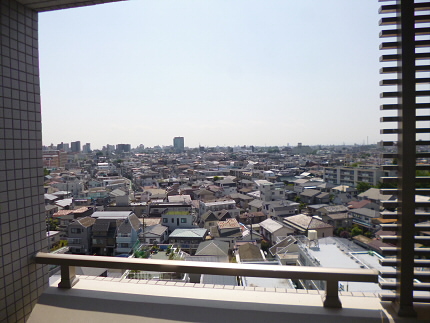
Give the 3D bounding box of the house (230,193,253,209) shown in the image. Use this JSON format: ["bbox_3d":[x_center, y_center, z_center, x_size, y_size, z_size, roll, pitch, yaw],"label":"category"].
[{"bbox_3d":[11.500,17.320,127.950,8.200,7.400,7.800,-1,3,-21],"label":"house"}]

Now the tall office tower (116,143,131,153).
[{"bbox_3d":[-260.730,-30.860,849.490,38.000,36.000,20.000,-1,3,-15],"label":"tall office tower"}]

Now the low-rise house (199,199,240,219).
[{"bbox_3d":[1.106,18.105,112.159,13.000,6.600,8.500,-2,3,-22],"label":"low-rise house"}]

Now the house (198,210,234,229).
[{"bbox_3d":[0.402,18.868,89.445,8.800,8.200,6.800,-1,3,-8],"label":"house"}]

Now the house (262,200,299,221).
[{"bbox_3d":[24.200,18.340,110.480,10.800,7.000,8.000,-1,3,-23],"label":"house"}]

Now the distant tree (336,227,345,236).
[{"bbox_3d":[35.378,19.989,83.913,2.400,4.000,2.400,-1,2,0],"label":"distant tree"}]

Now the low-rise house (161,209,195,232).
[{"bbox_3d":[-10.898,18.990,90.744,9.000,8.200,7.200,-1,3,1],"label":"low-rise house"}]

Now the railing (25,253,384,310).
[{"bbox_3d":[-0.101,0.545,1.407,1.594,0.146,0.102,0,3,10],"label":"railing"}]

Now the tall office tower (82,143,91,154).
[{"bbox_3d":[-387.700,-34.200,899.390,20.000,38.000,18.000,-1,3,-15],"label":"tall office tower"}]

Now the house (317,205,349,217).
[{"bbox_3d":[38.730,17.829,98.599,8.000,7.000,6.500,-2,3,-24],"label":"house"}]

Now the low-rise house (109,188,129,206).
[{"bbox_3d":[-44.725,17.550,138.904,7.000,7.800,7.500,-2,3,-25],"label":"low-rise house"}]

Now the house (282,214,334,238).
[{"bbox_3d":[25.707,18.980,82.462,7.400,7.800,11.000,-2,3,-15],"label":"house"}]

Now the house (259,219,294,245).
[{"bbox_3d":[16.700,19.750,81.520,7.200,6.900,9.000,-1,3,-17],"label":"house"}]

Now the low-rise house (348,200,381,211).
[{"bbox_3d":[51.990,17.736,103.947,9.500,7.500,8.000,-2,3,-15],"label":"low-rise house"}]

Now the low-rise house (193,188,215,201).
[{"bbox_3d":[-4.900,16.650,141.240,7.200,7.500,8.000,-1,3,-22],"label":"low-rise house"}]

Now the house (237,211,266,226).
[{"bbox_3d":[10.694,18.717,93.301,8.200,6.600,6.000,-2,2,-17],"label":"house"}]

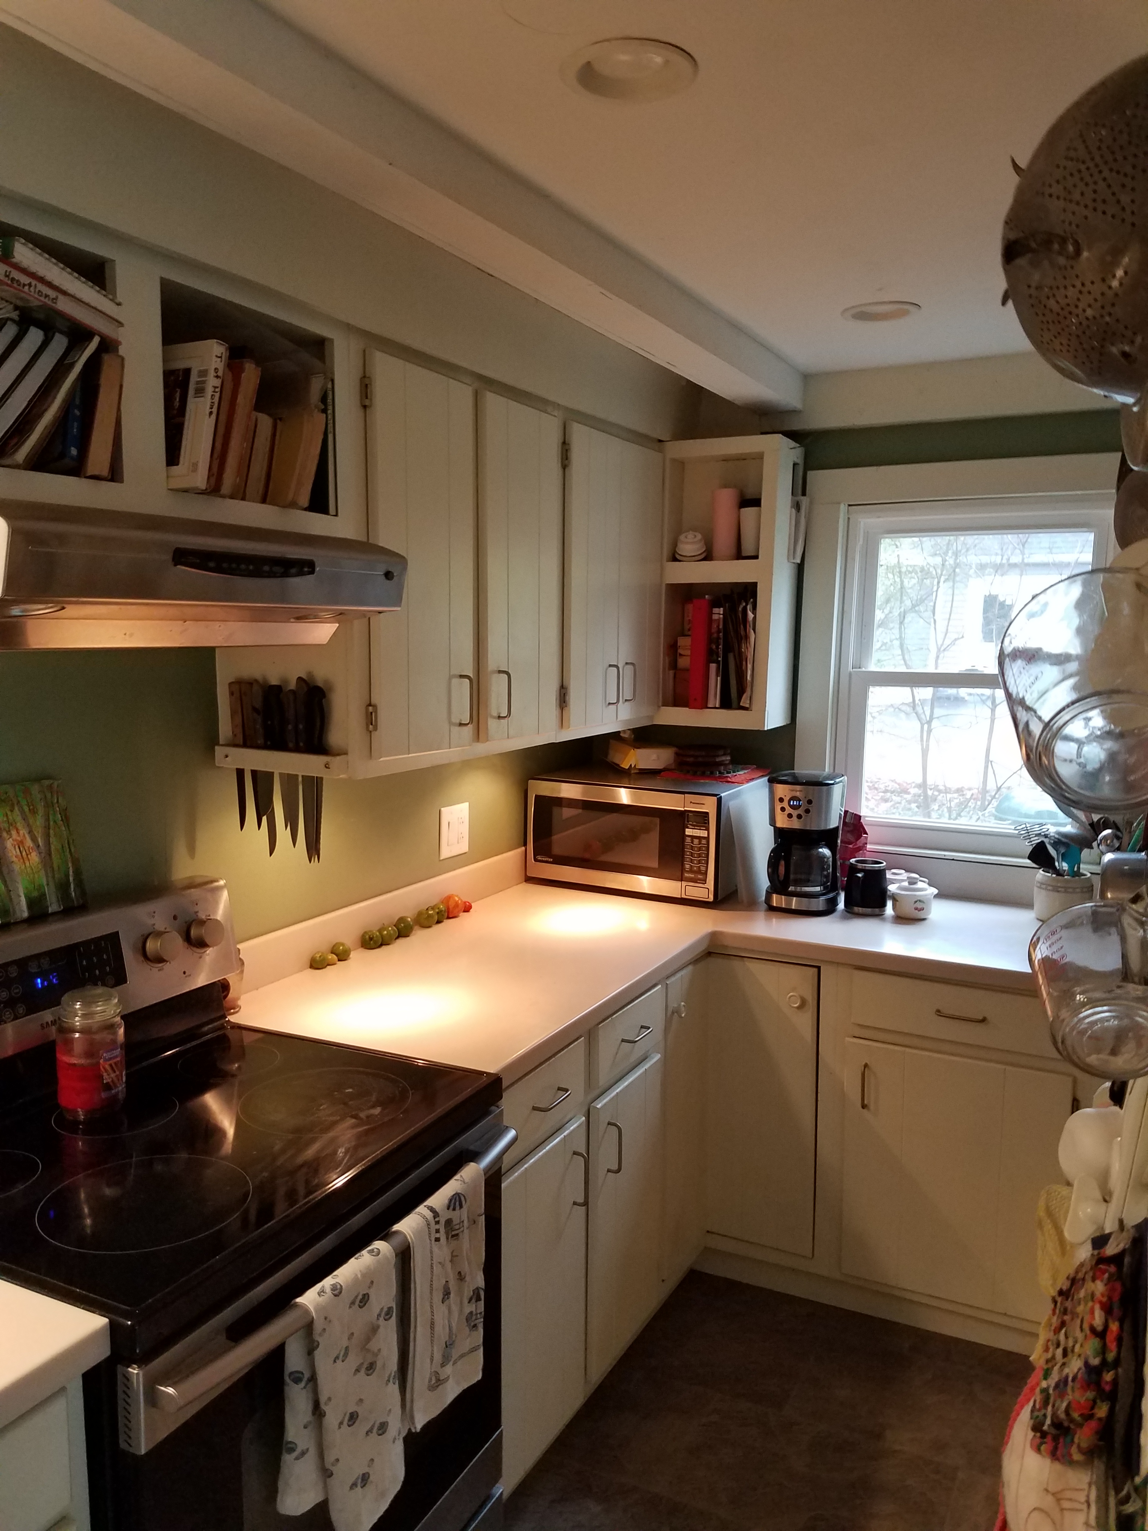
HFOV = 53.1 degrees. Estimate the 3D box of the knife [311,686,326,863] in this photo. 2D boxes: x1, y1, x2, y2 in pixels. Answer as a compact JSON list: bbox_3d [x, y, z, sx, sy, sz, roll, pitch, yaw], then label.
[{"bbox_3d":[-0.465,0.018,2.098,0.032,0.325,0.020,4,8,27],"label":"knife"}]

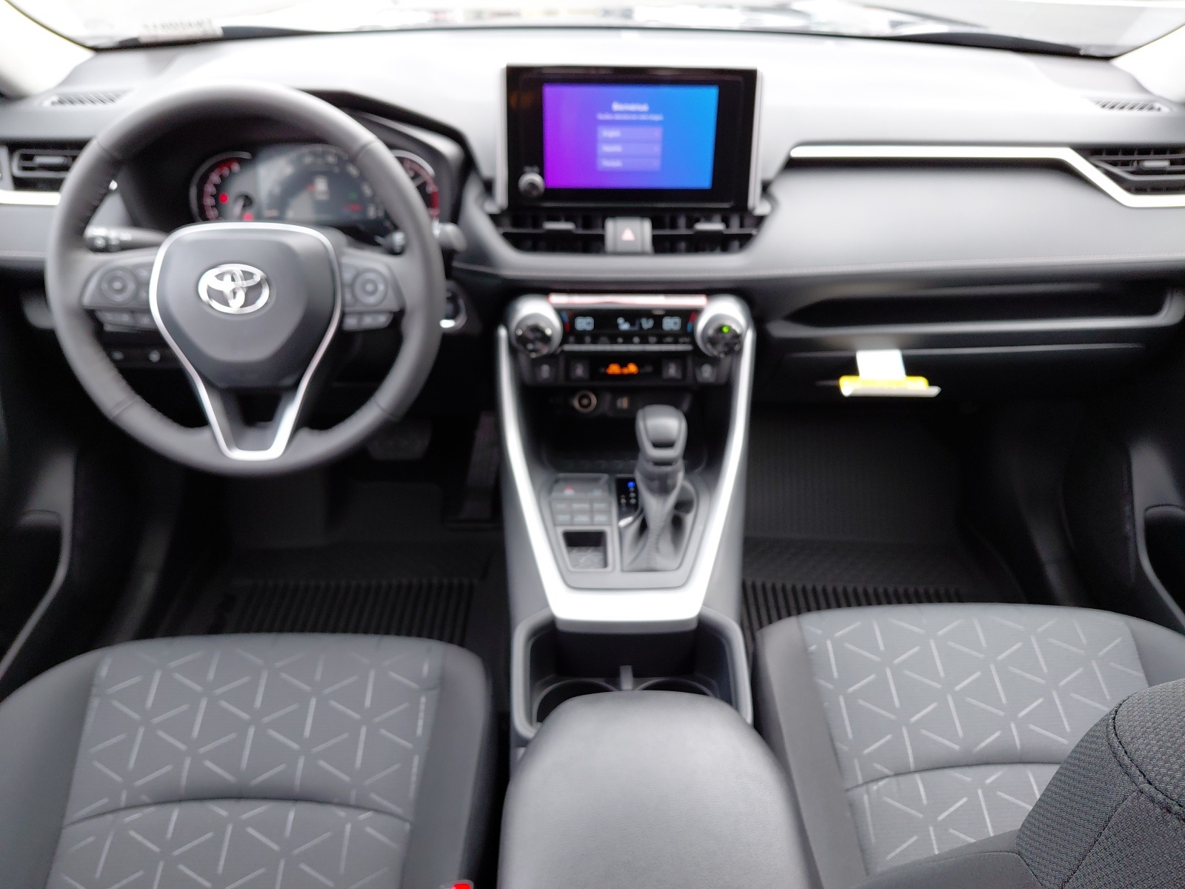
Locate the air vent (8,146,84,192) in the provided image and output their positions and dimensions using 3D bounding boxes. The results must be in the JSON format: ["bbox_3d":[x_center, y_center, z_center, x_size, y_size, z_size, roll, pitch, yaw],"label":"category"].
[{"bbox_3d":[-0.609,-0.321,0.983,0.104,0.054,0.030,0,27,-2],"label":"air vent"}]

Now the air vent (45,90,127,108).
[{"bbox_3d":[-0.617,-0.420,1.040,0.100,0.014,0.048,0,44,-2],"label":"air vent"}]

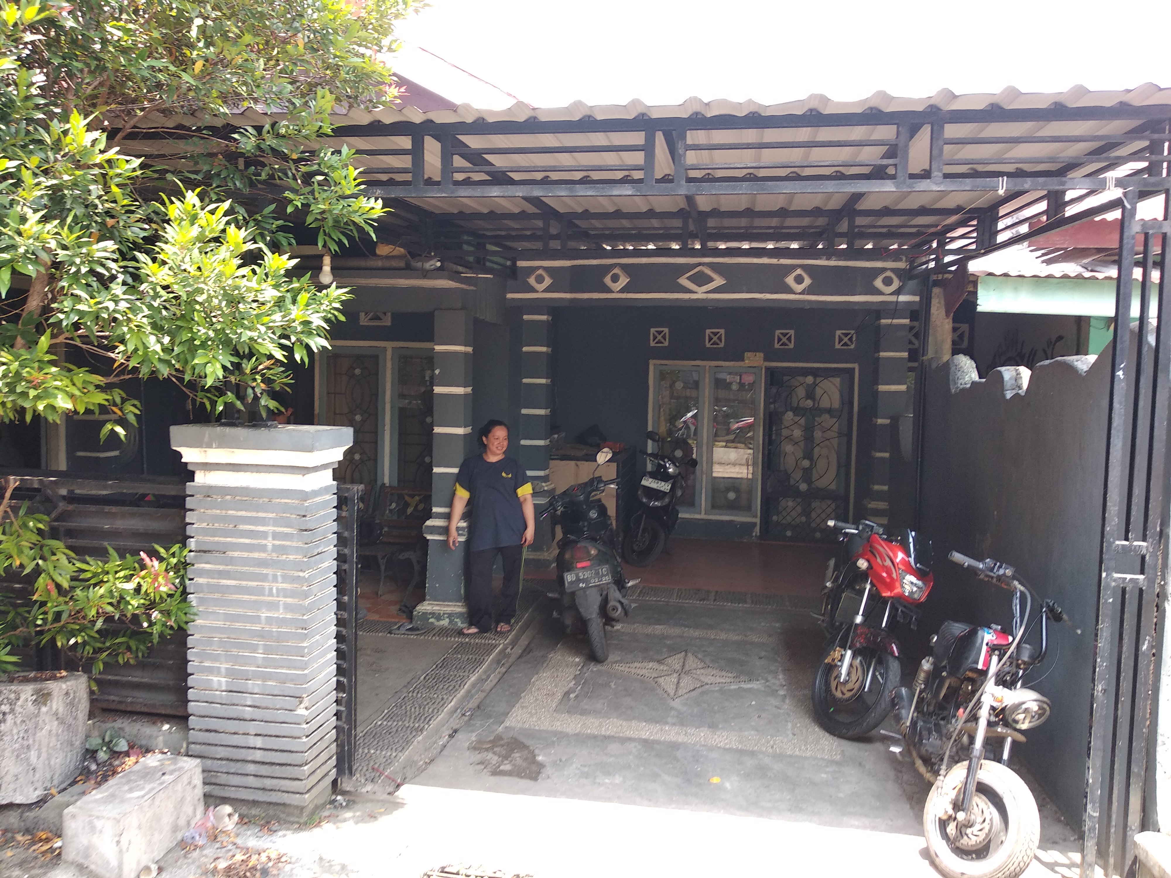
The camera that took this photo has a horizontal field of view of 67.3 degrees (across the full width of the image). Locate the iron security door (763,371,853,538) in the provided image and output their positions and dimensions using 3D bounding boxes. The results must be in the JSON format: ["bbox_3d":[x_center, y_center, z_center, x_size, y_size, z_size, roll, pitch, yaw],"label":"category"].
[{"bbox_3d":[2.444,0.193,9.730,0.970,1.940,0.080,2,4,10],"label":"iron security door"}]

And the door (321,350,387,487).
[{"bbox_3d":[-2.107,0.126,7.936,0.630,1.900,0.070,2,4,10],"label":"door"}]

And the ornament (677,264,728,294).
[{"bbox_3d":[1.030,-1.408,7.771,0.433,0.243,0.050,2,4,10],"label":"ornament"}]

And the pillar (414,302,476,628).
[{"bbox_3d":[-0.946,0.193,6.200,0.365,2.200,0.365,2,3,8],"label":"pillar"}]

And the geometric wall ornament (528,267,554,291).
[{"bbox_3d":[-0.400,-1.410,7.811,0.235,0.219,0.040,2,3,8],"label":"geometric wall ornament"}]

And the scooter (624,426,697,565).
[{"bbox_3d":[0.789,0.572,8.910,0.700,1.200,1.880,2,3,10],"label":"scooter"}]

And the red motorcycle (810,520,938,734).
[{"bbox_3d":[1.615,0.926,4.965,0.720,1.080,1.980,2,3,14],"label":"red motorcycle"}]

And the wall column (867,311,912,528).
[{"bbox_3d":[2.649,0.076,7.753,0.300,2.340,0.290,2,4,10],"label":"wall column"}]

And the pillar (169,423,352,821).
[{"bbox_3d":[-1.372,0.756,3.762,0.610,1.620,0.380,2,4,8],"label":"pillar"}]

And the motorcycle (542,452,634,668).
[{"bbox_3d":[0.057,0.738,6.086,0.700,1.200,1.880,2,3,3],"label":"motorcycle"}]

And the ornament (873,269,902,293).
[{"bbox_3d":[2.575,-1.341,7.498,0.243,0.209,0.050,2,4,10],"label":"ornament"}]

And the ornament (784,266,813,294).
[{"bbox_3d":[1.843,-1.376,7.627,0.249,0.228,0.050,2,4,10],"label":"ornament"}]

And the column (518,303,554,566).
[{"bbox_3d":[-0.458,0.004,8.084,0.360,2.382,0.360,2,3,8],"label":"column"}]

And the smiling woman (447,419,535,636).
[{"bbox_3d":[-0.667,0.603,6.262,0.590,1.480,0.320,1,4,-12],"label":"smiling woman"}]

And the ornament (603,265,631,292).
[{"bbox_3d":[0.277,-1.402,7.709,0.237,0.229,0.040,2,3,8],"label":"ornament"}]

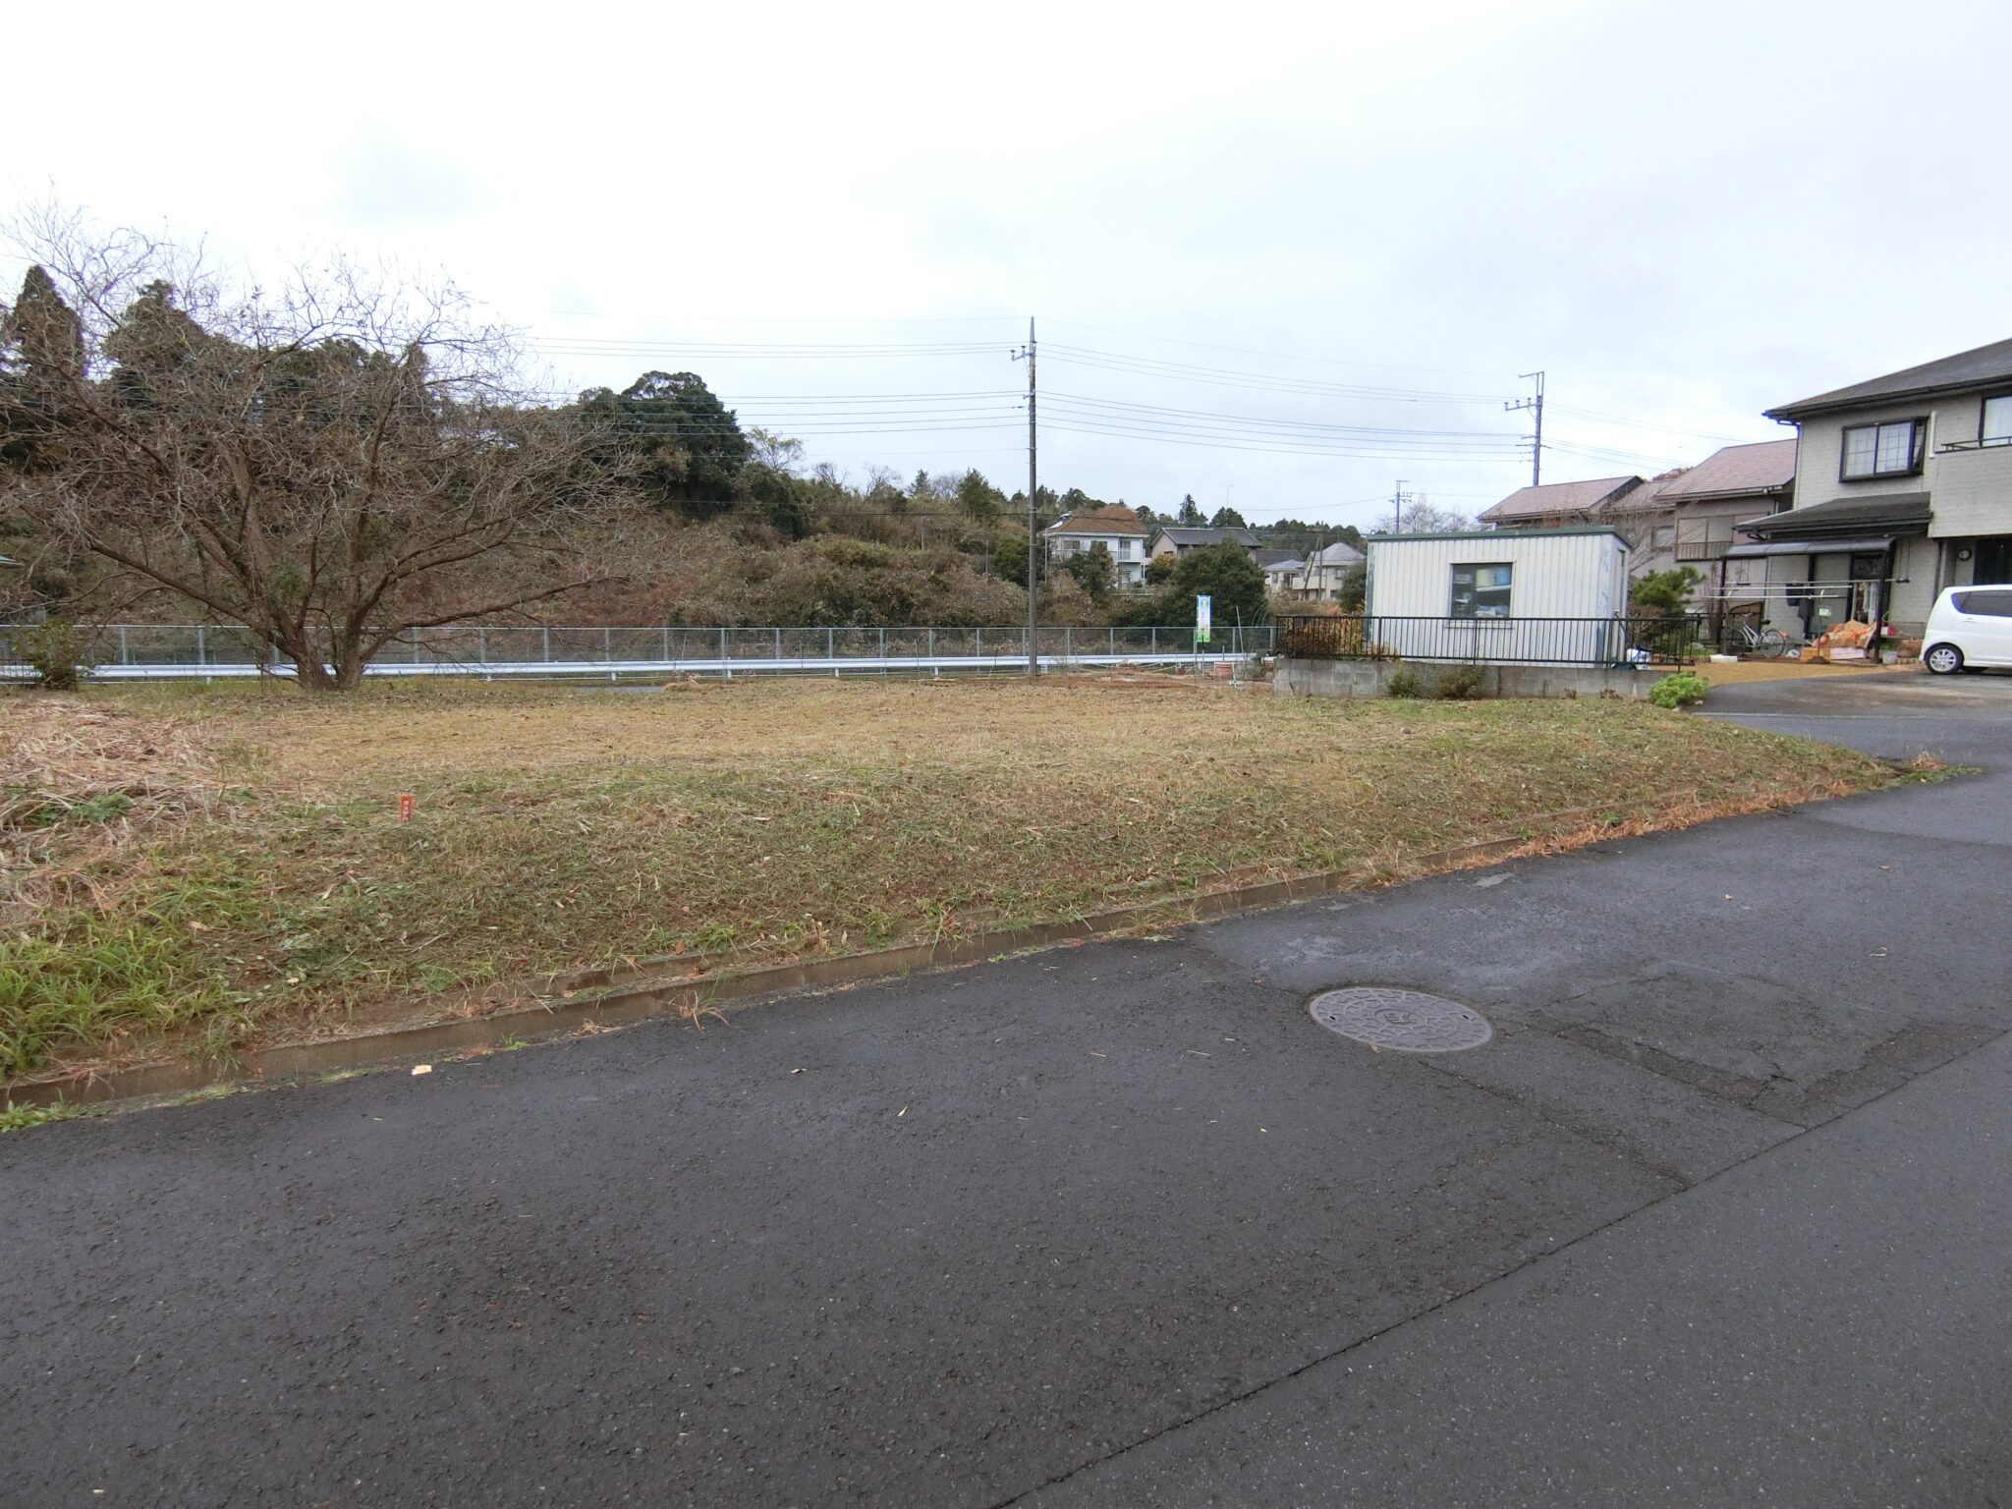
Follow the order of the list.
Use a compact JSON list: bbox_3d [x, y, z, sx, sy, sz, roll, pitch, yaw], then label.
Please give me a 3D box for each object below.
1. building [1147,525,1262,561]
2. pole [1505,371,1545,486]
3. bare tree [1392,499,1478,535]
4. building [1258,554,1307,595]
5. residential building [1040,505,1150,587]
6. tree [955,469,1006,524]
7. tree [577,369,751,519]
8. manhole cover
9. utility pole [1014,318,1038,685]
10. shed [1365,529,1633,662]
[{"bbox_3d":[23.553,-23.003,130.233,10.500,7.800,7.600,-1,7,-11],"label":"building"},{"bbox_3d":[23.552,-10.528,50.840,0.700,13.400,2.100,-3,7,-22],"label":"pole"},{"bbox_3d":[31.068,-13.642,80.976,7.800,10.200,7.500,2,7,20],"label":"bare tree"},{"bbox_3d":[37.599,-22.493,148.408,7.800,7.300,7.500,0,6,0],"label":"building"},{"bbox_3d":[9.640,-21.657,115.289,9.800,8.700,8.600,0,7,-4],"label":"residential building"},{"bbox_3d":[-2.021,-19.642,86.331,4.300,5.200,4.300,0,6,0],"label":"tree"},{"bbox_3d":[-18.278,-15.862,59.587,9.100,9.600,8.800,-2,7,-15],"label":"tree"},{"bbox_3d":[1.496,1.004,4.200,0.650,0.040,0.650,0,6,0],"label":"manhole cover"},{"bbox_3d":[0.734,-9.412,41.351,0.600,12.980,1.900,-3,7,-22],"label":"utility pole"},{"bbox_3d":[9.938,-3.068,22.449,4.400,2.650,2.300,4,8,34],"label":"shed"}]

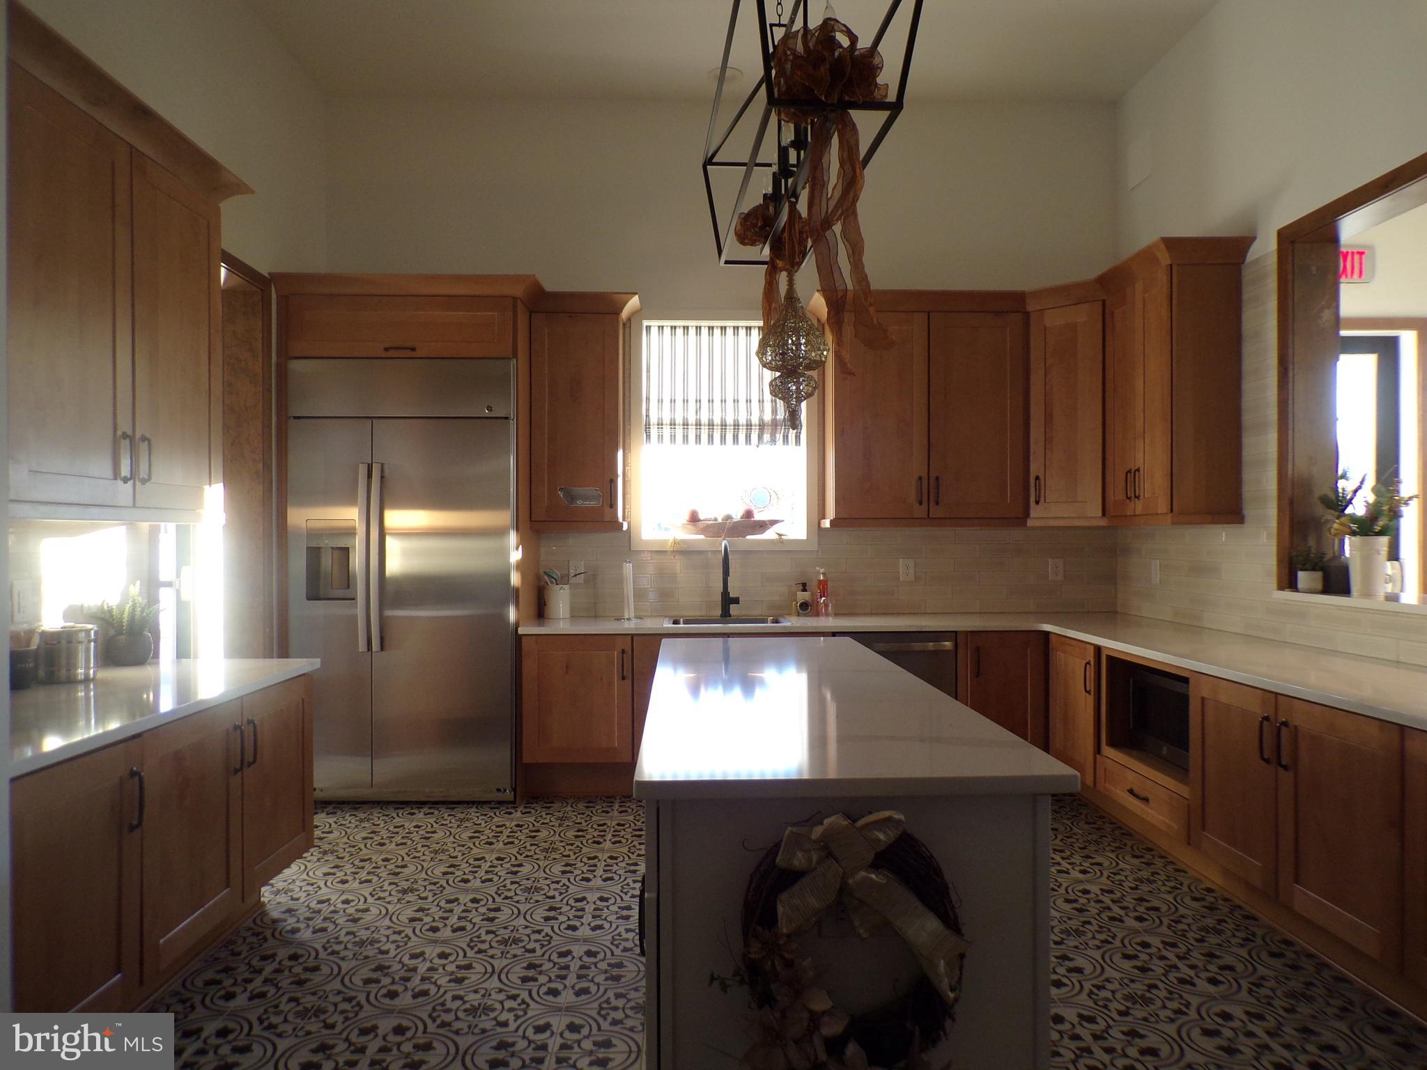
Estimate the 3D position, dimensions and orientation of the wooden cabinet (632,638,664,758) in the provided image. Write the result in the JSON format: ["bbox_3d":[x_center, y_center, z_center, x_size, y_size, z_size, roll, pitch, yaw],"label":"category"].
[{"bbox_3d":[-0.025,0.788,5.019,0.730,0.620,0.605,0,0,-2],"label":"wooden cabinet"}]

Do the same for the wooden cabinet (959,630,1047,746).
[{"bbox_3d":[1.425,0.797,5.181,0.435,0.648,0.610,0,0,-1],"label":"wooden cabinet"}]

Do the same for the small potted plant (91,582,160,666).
[{"bbox_3d":[-1.943,0.295,3.271,0.197,0.267,0.186,0,0,-2],"label":"small potted plant"}]

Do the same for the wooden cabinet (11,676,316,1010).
[{"bbox_3d":[-1.672,0.797,2.637,0.600,0.648,1.618,0,0,-2],"label":"wooden cabinet"}]

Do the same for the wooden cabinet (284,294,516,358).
[{"bbox_3d":[-1.514,-1.005,5.093,1.095,0.304,0.625,0,0,-1],"label":"wooden cabinet"}]

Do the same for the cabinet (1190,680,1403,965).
[{"bbox_3d":[1.977,0.785,2.944,0.615,0.625,1.013,0,0,-2],"label":"cabinet"}]

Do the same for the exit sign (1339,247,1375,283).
[{"bbox_3d":[3.528,-1.506,5.525,0.292,0.198,0.055,0,0,-2],"label":"exit sign"}]

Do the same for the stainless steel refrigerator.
[{"bbox_3d":[-1.486,0.220,4.988,1.077,2.114,0.655,0,0,-2],"label":"stainless steel refrigerator"}]

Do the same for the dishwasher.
[{"bbox_3d":[0.889,0.844,5.152,0.610,0.738,0.600,0,0,-1],"label":"dishwasher"}]

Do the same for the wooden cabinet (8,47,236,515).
[{"bbox_3d":[-1.888,-0.608,2.945,0.324,1.120,1.090,0,0,-1],"label":"wooden cabinet"}]

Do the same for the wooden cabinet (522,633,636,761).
[{"bbox_3d":[-0.653,0.784,4.998,0.528,0.610,0.605,0,0,-2],"label":"wooden cabinet"}]

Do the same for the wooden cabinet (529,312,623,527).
[{"bbox_3d":[-0.716,-0.606,5.305,0.478,1.107,0.310,0,0,-1],"label":"wooden cabinet"}]

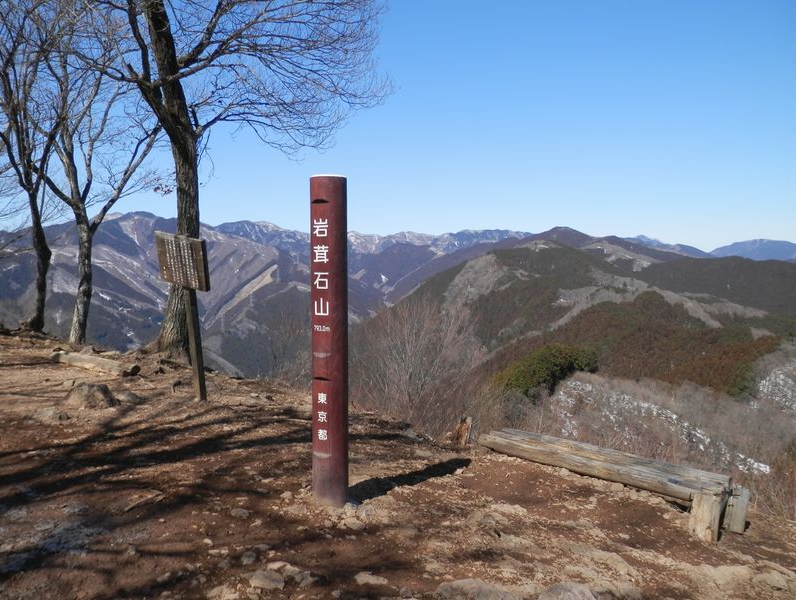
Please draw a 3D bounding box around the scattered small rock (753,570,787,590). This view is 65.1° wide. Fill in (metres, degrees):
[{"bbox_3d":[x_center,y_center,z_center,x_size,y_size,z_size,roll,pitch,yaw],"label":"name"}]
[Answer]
[{"bbox_3d":[1.851,1.396,3.100,0.170,0.065,0.110,3,5,30],"label":"scattered small rock"}]

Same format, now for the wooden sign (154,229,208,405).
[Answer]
[{"bbox_3d":[-2.075,0.194,6.285,0.630,1.680,0.140,0,9,30],"label":"wooden sign"}]

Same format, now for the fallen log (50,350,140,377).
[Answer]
[{"bbox_3d":[-3.800,0.782,7.800,1.470,0.160,0.190,3,5,25],"label":"fallen log"}]

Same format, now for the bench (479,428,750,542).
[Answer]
[{"bbox_3d":[1.430,1.247,4.431,1.830,0.300,0.370,4,6,41],"label":"bench"}]

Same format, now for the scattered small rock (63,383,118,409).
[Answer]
[{"bbox_3d":[-3.080,0.952,6.250,0.480,0.190,0.380,0,4,0],"label":"scattered small rock"}]

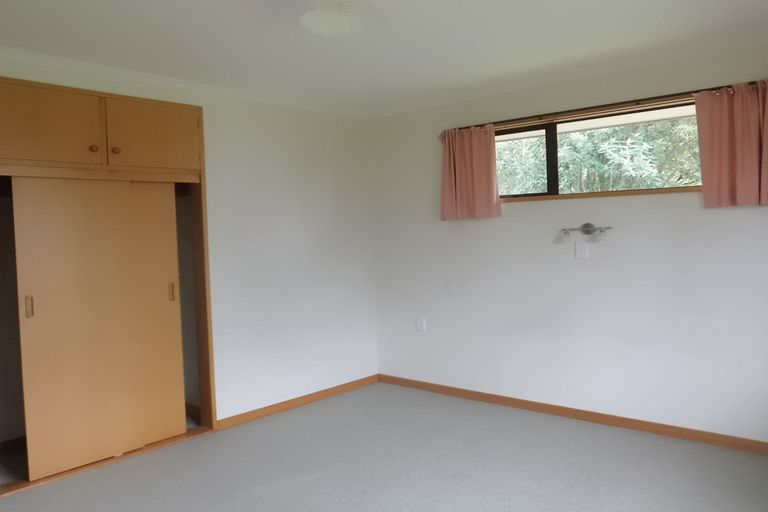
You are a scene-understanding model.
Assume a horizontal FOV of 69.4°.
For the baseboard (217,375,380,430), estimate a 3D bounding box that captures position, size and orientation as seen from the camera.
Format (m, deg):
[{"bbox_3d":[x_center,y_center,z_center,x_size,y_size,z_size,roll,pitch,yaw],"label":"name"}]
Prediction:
[{"bbox_3d":[-0.589,1.131,4.369,0.022,0.078,1.573,1,4,45],"label":"baseboard"}]

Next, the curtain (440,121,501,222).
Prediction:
[{"bbox_3d":[0.654,-0.627,4.190,0.465,0.670,0.100,1,3,38],"label":"curtain"}]

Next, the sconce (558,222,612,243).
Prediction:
[{"bbox_3d":[1.343,-0.160,3.688,0.330,0.115,0.100,1,3,38],"label":"sconce"}]

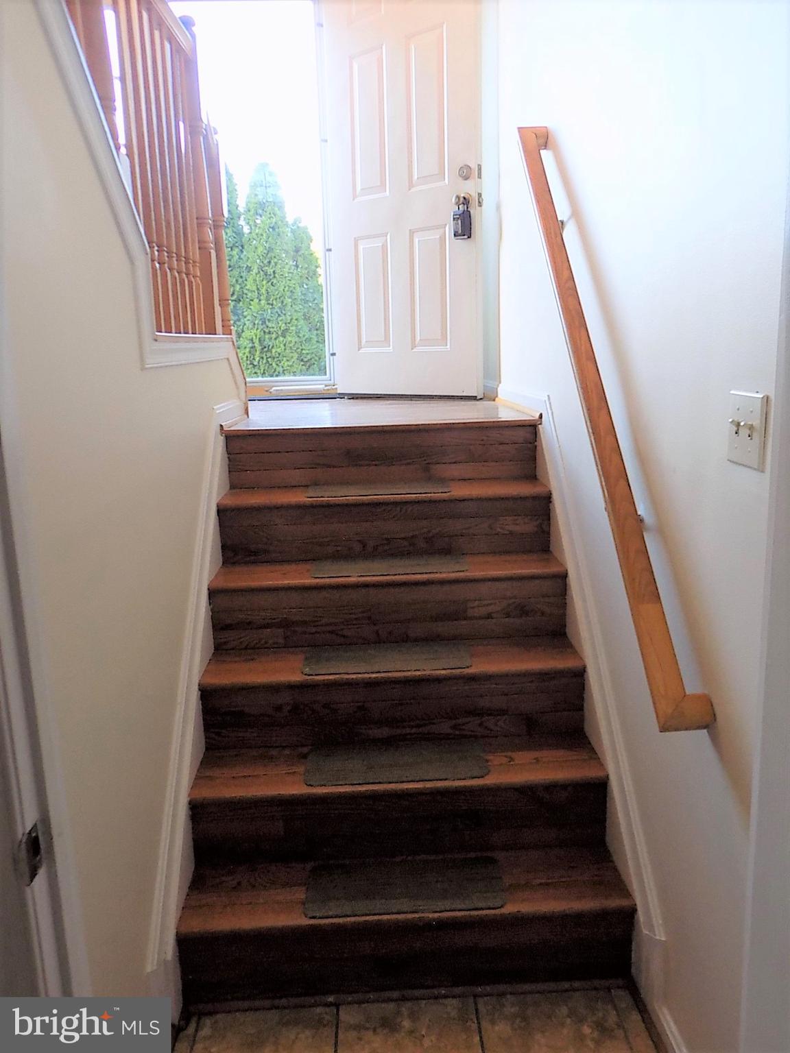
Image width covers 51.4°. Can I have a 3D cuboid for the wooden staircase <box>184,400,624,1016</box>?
[{"bbox_3d":[-0.007,0.358,2.345,1.050,1.235,1.186,-2,11,-2],"label":"wooden staircase"}]

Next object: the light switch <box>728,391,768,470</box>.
[{"bbox_3d":[0.541,-0.151,1.288,0.020,0.114,0.117,-2,11,-2],"label":"light switch"}]

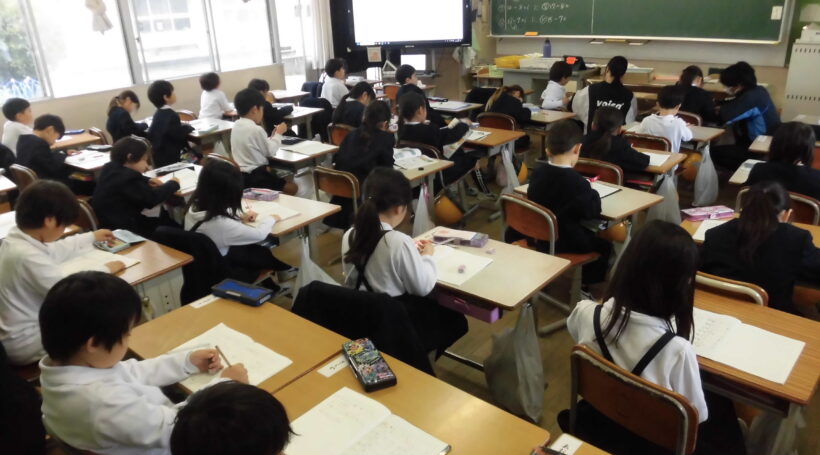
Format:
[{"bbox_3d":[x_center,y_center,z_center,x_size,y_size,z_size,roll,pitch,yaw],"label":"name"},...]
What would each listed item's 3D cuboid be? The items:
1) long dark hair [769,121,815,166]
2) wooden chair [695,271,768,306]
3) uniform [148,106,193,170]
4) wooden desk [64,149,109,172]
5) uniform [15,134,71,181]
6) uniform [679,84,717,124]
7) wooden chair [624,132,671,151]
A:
[{"bbox_3d":[1.820,-0.400,2.720,0.210,0.250,0.210,15,27,37],"label":"long dark hair"},{"bbox_3d":[1.189,0.373,2.241,0.370,0.620,0.420,17,29,38],"label":"wooden chair"},{"bbox_3d":[-1.916,-0.716,4.570,0.370,0.470,0.430,16,28,37],"label":"uniform"},{"bbox_3d":[-2.249,-0.252,4.229,0.642,0.570,0.438,14,27,36],"label":"wooden desk"},{"bbox_3d":[-2.542,-0.464,3.943,0.380,0.400,0.400,16,29,38],"label":"uniform"},{"bbox_3d":[2.282,-0.915,4.595,0.320,0.460,0.360,-19,28,-37],"label":"uniform"},{"bbox_3d":[1.838,-0.429,4.303,0.420,0.560,0.370,-22,29,-38],"label":"wooden chair"}]

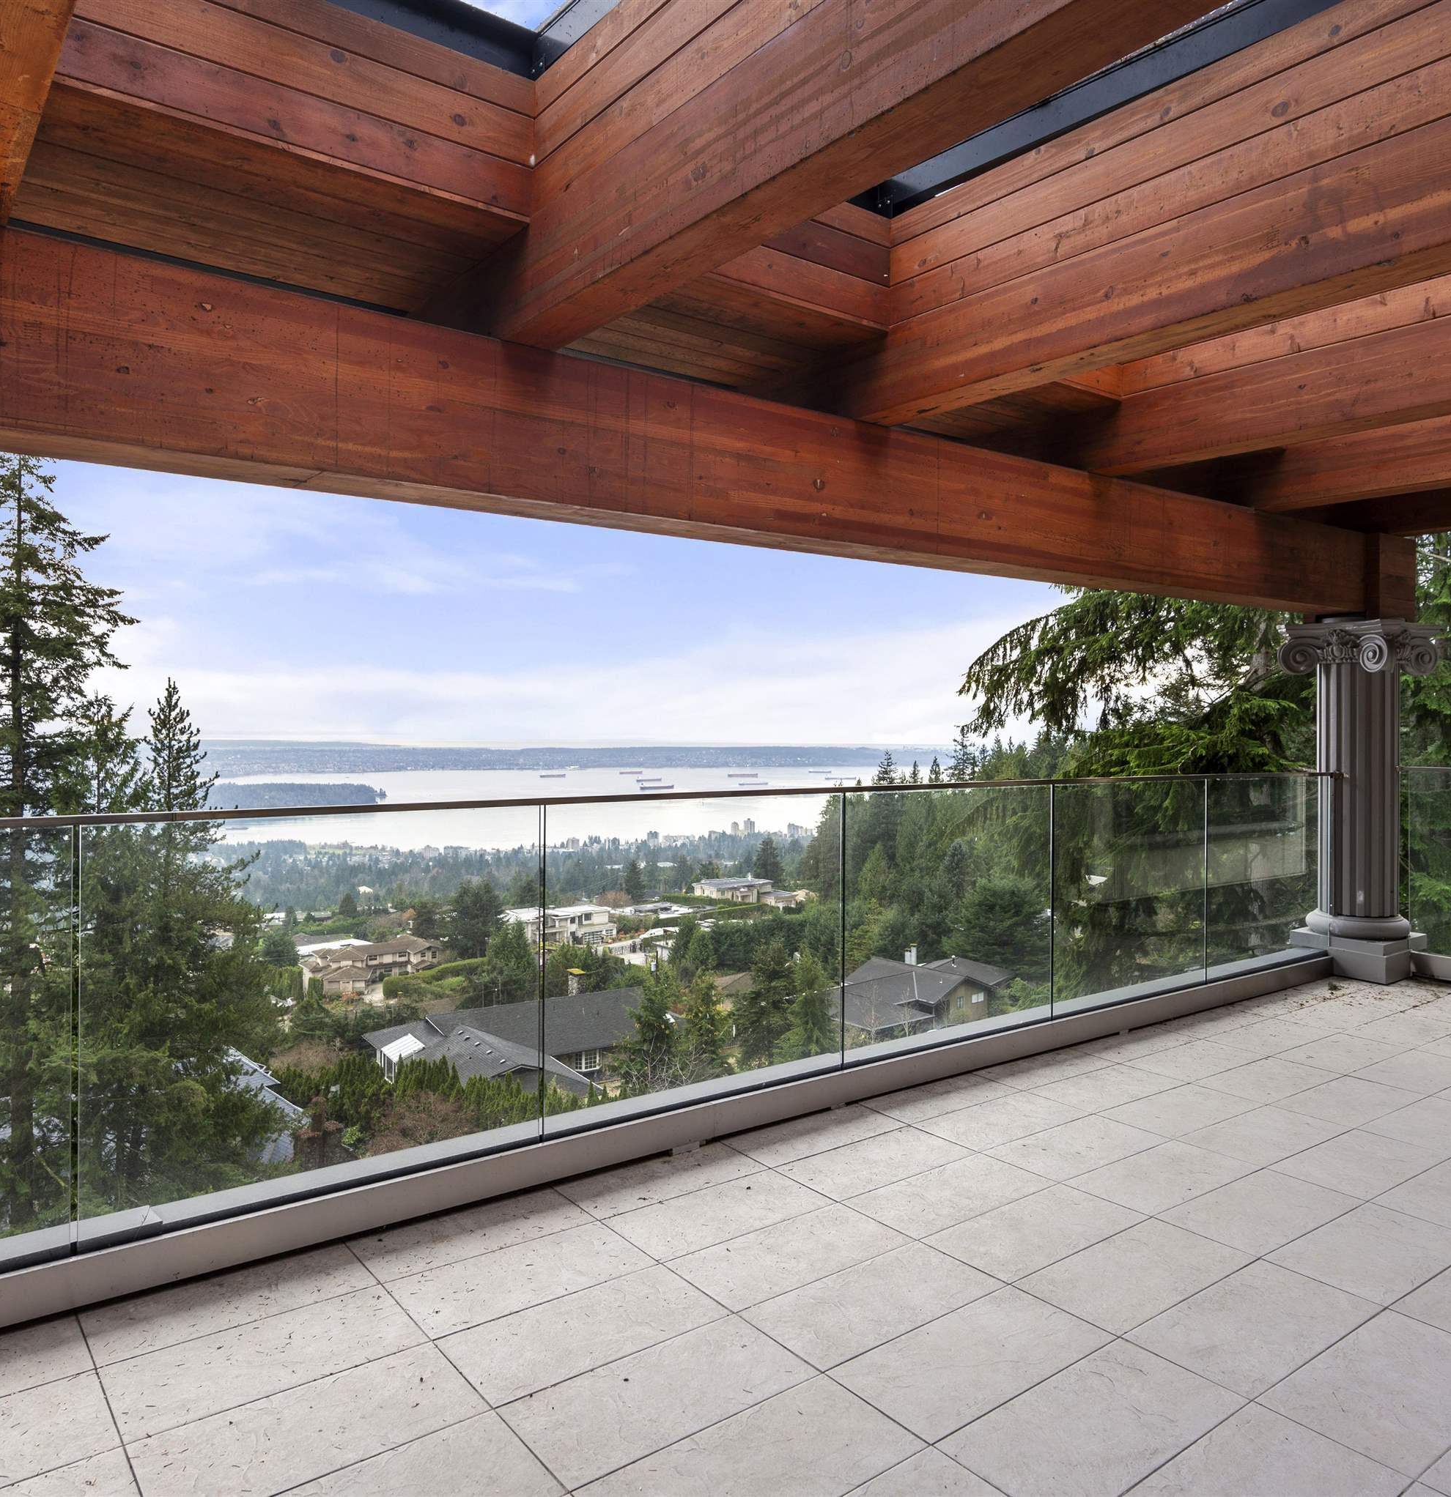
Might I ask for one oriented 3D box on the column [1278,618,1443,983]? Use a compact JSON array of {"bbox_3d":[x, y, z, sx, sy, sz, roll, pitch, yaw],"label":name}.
[{"bbox_3d":[3.555,0.285,6.290,0.590,1.920,0.590,0,1,-37],"label":"column"}]

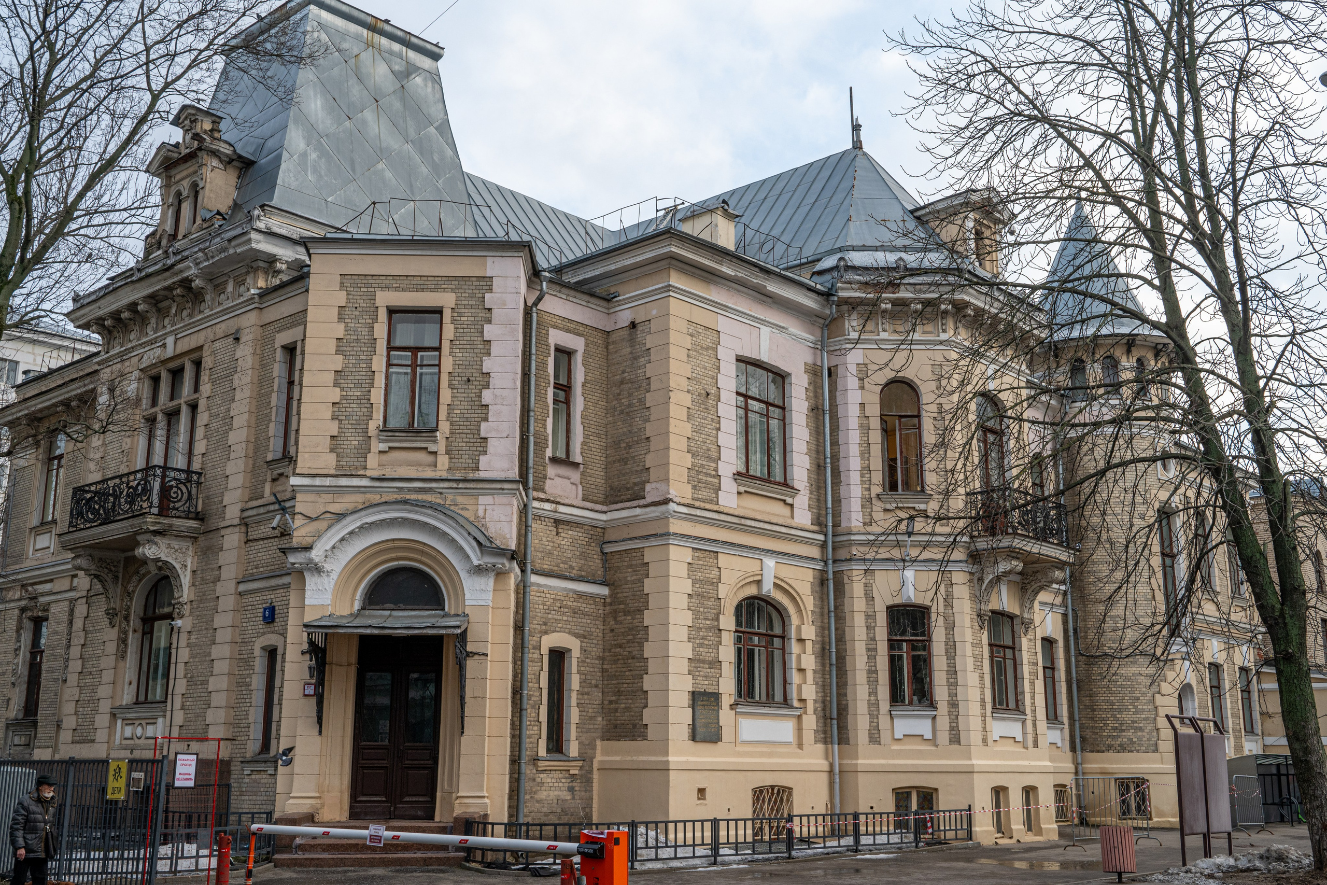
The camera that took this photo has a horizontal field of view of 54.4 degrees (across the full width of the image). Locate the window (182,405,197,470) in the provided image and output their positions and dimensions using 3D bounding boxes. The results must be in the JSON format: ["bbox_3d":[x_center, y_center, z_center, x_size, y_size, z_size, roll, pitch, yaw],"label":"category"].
[{"bbox_3d":[-10.296,-0.107,28.116,0.600,1.750,0.200,-12,-18,40],"label":"window"}]

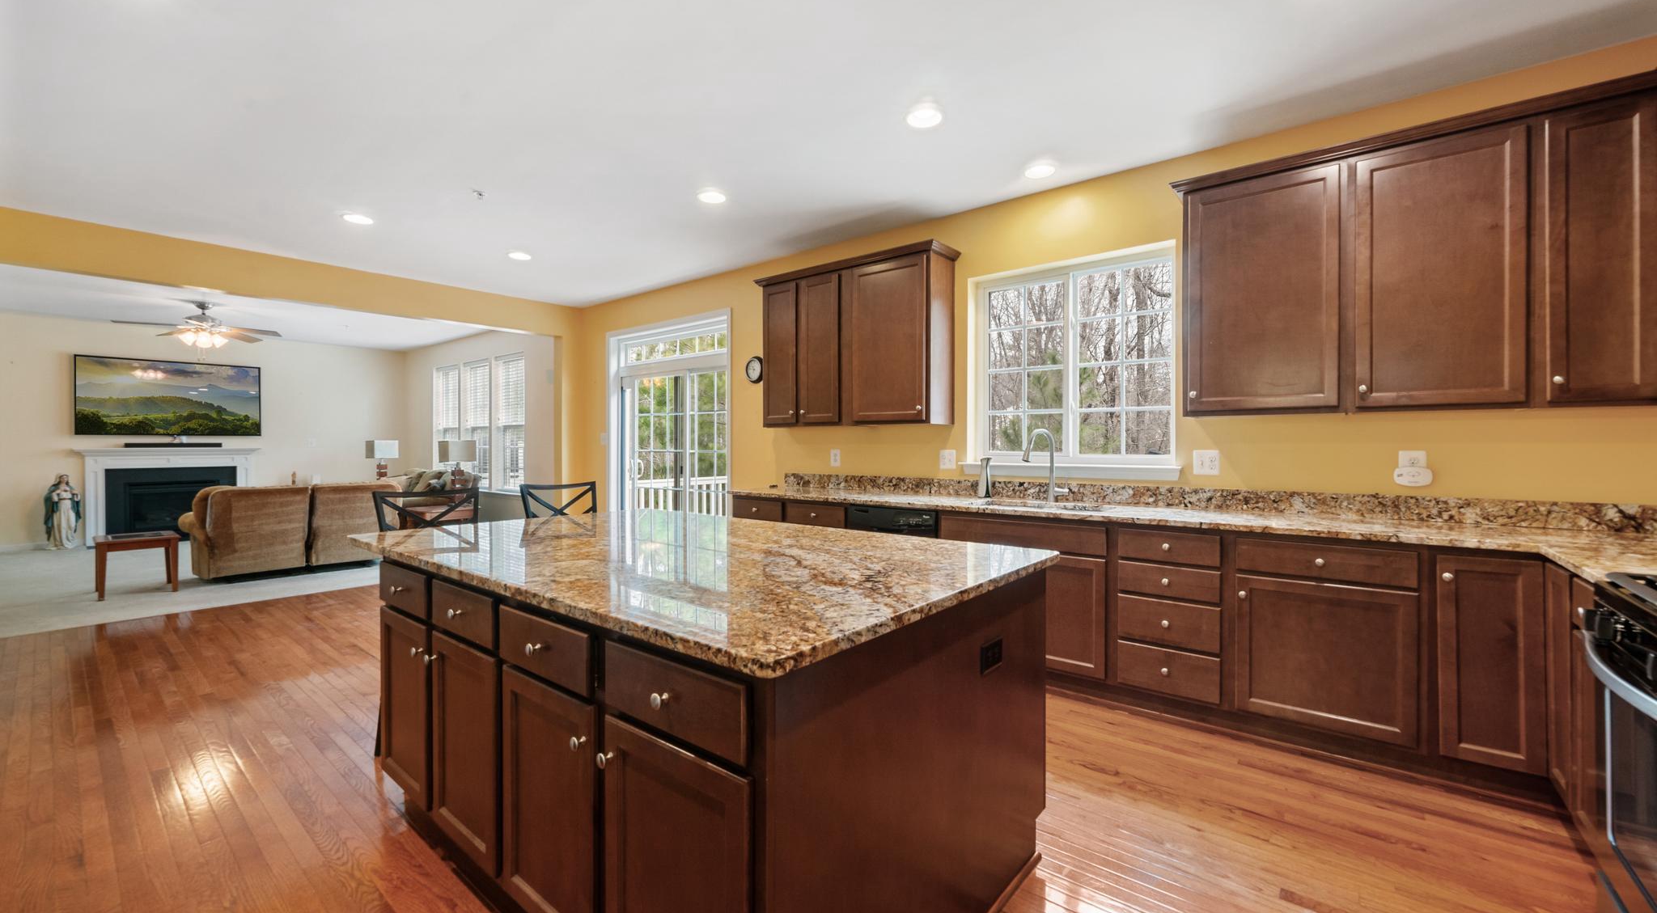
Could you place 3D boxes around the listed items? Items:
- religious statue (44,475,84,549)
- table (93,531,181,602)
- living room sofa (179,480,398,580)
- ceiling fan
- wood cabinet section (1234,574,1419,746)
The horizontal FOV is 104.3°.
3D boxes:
[{"bbox_3d":[-8.972,0.648,7.551,0.230,0.880,0.270,0,1,27],"label":"religious statue"},{"bbox_3d":[-5.815,0.906,5.418,0.570,0.460,0.490,1,1,39],"label":"table"},{"bbox_3d":[-5.578,0.704,6.799,0.950,0.835,1.770,1,1,40],"label":"living room sofa"},{"bbox_3d":[-6.473,-1.351,6.679,1.300,0.490,1.300,1,1,40],"label":"ceiling fan"},{"bbox_3d":[2.039,0.765,2.649,0.557,0.555,0.500,1,1,40],"label":"wood cabinet section"}]

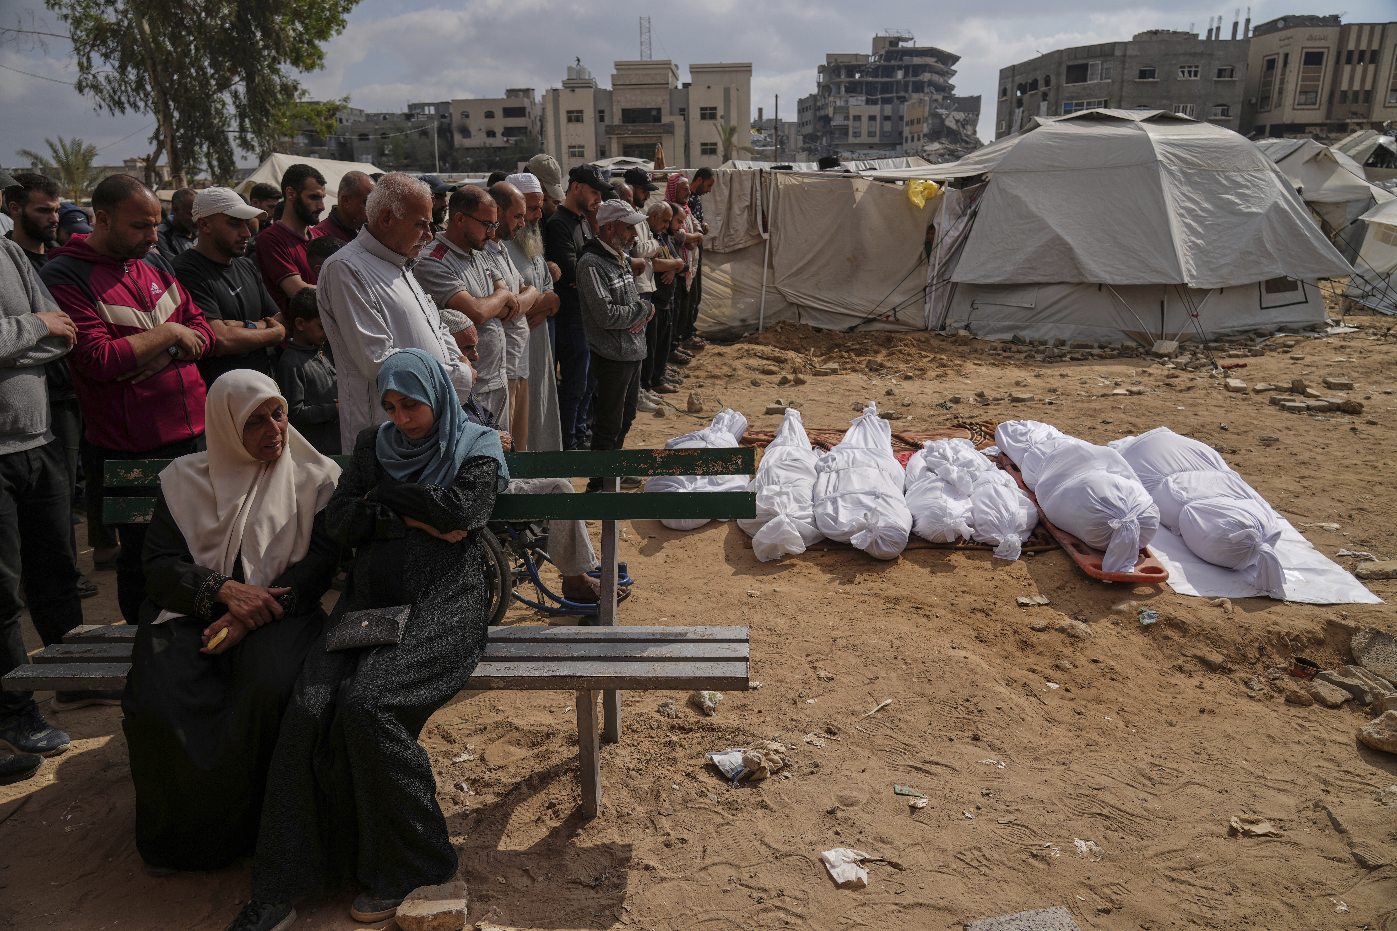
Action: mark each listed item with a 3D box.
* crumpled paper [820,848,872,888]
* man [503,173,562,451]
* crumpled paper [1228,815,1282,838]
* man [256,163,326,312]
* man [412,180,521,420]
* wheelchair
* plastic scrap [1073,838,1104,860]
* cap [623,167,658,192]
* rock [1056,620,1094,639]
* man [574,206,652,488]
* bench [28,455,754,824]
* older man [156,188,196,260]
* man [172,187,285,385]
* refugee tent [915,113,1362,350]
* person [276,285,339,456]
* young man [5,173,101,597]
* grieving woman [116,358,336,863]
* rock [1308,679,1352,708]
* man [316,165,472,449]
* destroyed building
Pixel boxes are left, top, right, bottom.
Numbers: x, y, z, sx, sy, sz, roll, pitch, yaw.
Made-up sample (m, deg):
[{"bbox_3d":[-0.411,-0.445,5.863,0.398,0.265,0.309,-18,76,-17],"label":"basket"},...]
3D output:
[{"bbox_3d":[0.372,1.014,2.345,0.130,0.045,0.110,-1,17,0],"label":"crumpled paper"},{"bbox_3d":[-0.868,-0.538,4.654,0.380,1.730,0.520,4,17,16],"label":"man"},{"bbox_3d":[1.487,0.968,2.491,0.125,0.032,0.080,-1,16,0],"label":"crumpled paper"},{"bbox_3d":[-1.694,-0.398,4.100,0.360,1.760,0.500,2,17,10],"label":"man"},{"bbox_3d":[-0.904,-0.240,3.782,0.370,1.690,0.500,4,17,16],"label":"man"},{"bbox_3d":[-0.787,0.201,3.580,1.050,0.920,0.630,2,17,8],"label":"wheelchair"},{"bbox_3d":[1.036,1.020,2.478,0.090,0.022,0.055,14,22,39],"label":"plastic scrap"},{"bbox_3d":[-0.401,-1.966,6.400,0.270,0.140,0.180,16,20,10],"label":"cap"},{"bbox_3d":[1.441,0.625,3.570,0.140,0.060,0.100,-1,17,0],"label":"rock"},{"bbox_3d":[-0.464,-0.646,5.110,0.380,1.620,0.500,3,17,11],"label":"man"},{"bbox_3d":[-0.842,0.473,2.735,2.031,0.911,0.558,0,16,1],"label":"bench"},{"bbox_3d":[-2.800,-0.695,5.273,0.380,1.700,0.520,3,17,8],"label":"older man"},{"bbox_3d":[-1.732,-0.211,3.610,0.380,1.690,0.520,3,17,11],"label":"man"},{"bbox_3d":[5.600,-3.238,12.288,5.000,2.550,4.600,7,18,21],"label":"refugee tent"},{"bbox_3d":[-1.490,-0.020,3.720,0.280,1.320,0.380,1,17,8],"label":"person"},{"bbox_3d":[-2.573,-0.266,3.750,0.380,1.730,0.500,2,17,10],"label":"young man"},{"bbox_3d":[-1.208,0.382,2.470,0.560,1.210,0.670,-5,18,-14],"label":"grieving woman"},{"bbox_3d":[2.144,0.775,3.177,0.145,0.065,0.090,8,19,26],"label":"rock"},{"bbox_3d":[-0.907,-0.051,2.970,0.420,1.740,0.530,3,17,11],"label":"man"},{"bbox_3d":[37.800,-72.510,186.009,33.500,24.000,22.000,2,17,6],"label":"destroyed building"}]

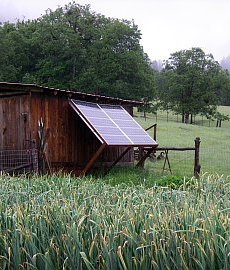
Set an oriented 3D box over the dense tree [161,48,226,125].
[{"bbox_3d":[10.812,-6.880,92.000,9.200,10.500,9.000,0,0,0],"label":"dense tree"}]

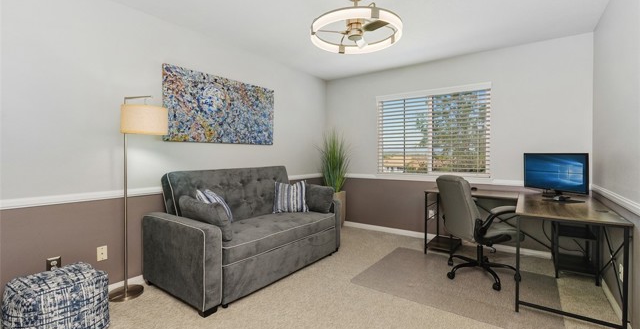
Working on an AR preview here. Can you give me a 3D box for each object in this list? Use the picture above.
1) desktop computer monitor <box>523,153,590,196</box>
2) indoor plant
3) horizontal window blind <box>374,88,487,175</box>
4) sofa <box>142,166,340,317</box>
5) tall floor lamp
[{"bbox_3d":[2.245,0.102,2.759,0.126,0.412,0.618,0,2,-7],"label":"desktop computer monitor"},{"bbox_3d":[0.228,0.230,4.562,0.481,1.592,0.492,0,2,0],"label":"indoor plant"},{"bbox_3d":[1.480,-0.426,3.934,1.506,1.168,0.069,1,2,36],"label":"horizontal window blind"},{"bbox_3d":[-0.654,0.560,3.016,0.950,1.013,1.832,1,2,36],"label":"sofa"},{"bbox_3d":[-1.485,0.268,2.305,0.504,1.637,0.344,0,2,15],"label":"tall floor lamp"}]

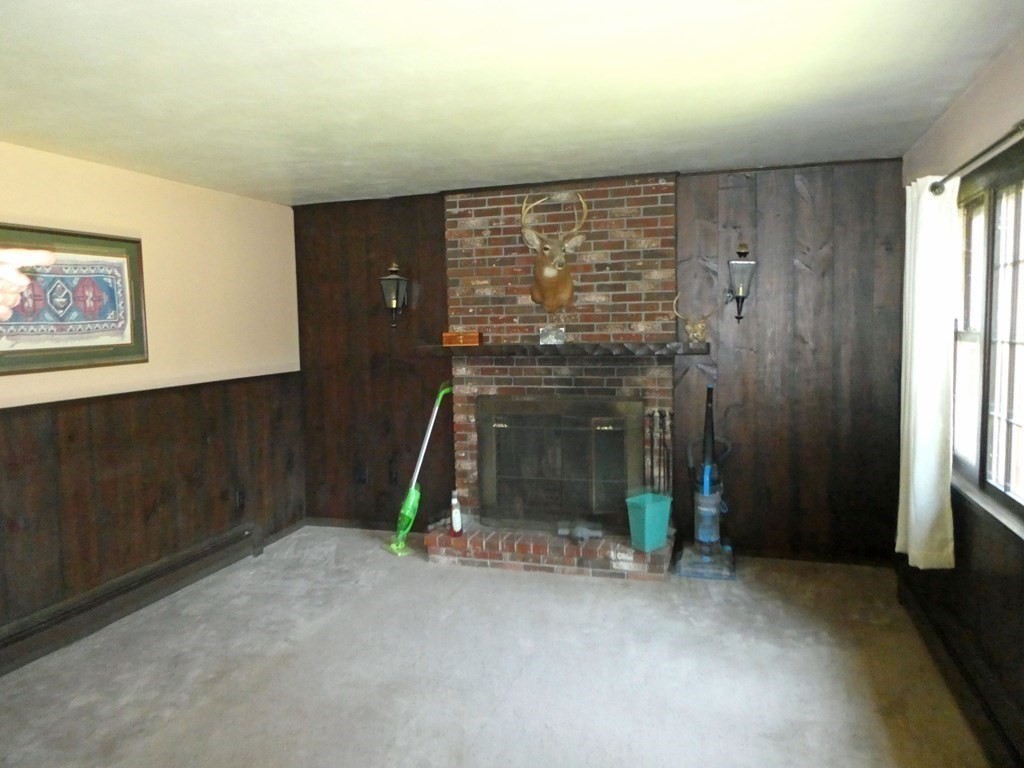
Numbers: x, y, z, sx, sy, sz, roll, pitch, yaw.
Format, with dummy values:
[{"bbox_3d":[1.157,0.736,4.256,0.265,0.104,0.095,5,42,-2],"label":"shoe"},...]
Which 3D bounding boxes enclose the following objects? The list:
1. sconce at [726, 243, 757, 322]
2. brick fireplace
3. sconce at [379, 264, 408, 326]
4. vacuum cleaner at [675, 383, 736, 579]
[{"bbox_3d":[1.397,-0.617,4.321,0.162,0.481,0.209,0,6,17],"label":"sconce"},{"bbox_3d":[0.232,-0.077,4.581,1.582,2.436,0.521,0,6,17],"label":"brick fireplace"},{"bbox_3d":[-0.810,-0.627,5.013,0.161,0.458,0.209,0,6,17],"label":"sconce"},{"bbox_3d":[1.194,0.568,4.356,0.350,1.155,0.328,0,6,17],"label":"vacuum cleaner"}]

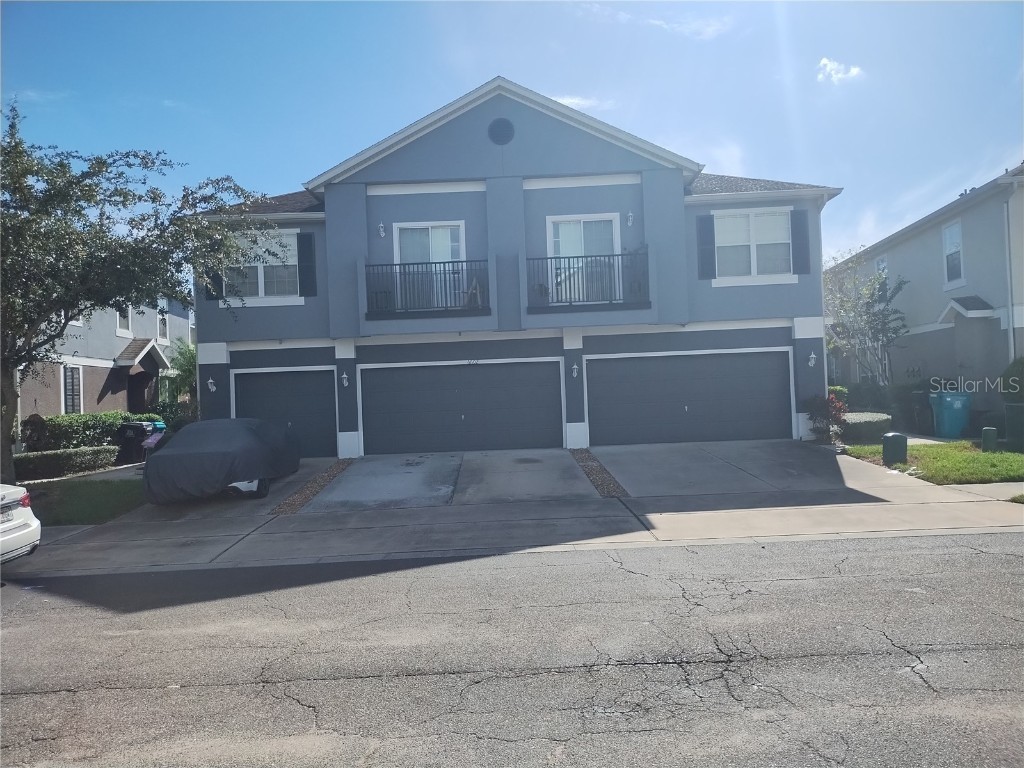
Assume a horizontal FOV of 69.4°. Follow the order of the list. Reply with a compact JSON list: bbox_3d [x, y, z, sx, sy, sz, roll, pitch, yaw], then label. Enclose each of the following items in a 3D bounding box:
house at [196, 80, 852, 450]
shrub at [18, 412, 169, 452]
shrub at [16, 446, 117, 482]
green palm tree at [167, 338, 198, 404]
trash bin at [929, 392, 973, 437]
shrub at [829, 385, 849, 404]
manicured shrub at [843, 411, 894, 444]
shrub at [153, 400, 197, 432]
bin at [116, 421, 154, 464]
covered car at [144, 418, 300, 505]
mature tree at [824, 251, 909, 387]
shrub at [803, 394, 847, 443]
[{"bbox_3d":[0.179,-2.760,23.846,15.800,8.900,13.000,-2,-1,2],"label":"house"},{"bbox_3d":[-11.100,1.414,20.000,1.200,1.350,5.500,-2,-1,2],"label":"shrub"},{"bbox_3d":[-10.300,1.775,17.200,0.750,0.540,3.300,-2,-1,2],"label":"shrub"},{"bbox_3d":[-11.400,0.192,26.000,2.600,4.000,2.500,-2,-1,2],"label":"green palm tree"},{"bbox_3d":[10.650,0.738,17.900,0.840,1.100,0.720,-2,-1,2],"label":"trash bin"},{"bbox_3d":[9.000,0.652,20.500,1.000,1.300,1.000,-2,-1,2],"label":"shrub"},{"bbox_3d":[8.200,1.040,17.100,1.150,0.580,1.700,-2,-1,2],"label":"manicured shrub"},{"bbox_3d":[-10.300,1.323,22.600,1.400,1.550,1.300,-2,-1,2],"label":"shrub"},{"bbox_3d":[-9.350,1.438,18.500,0.840,1.100,0.720,-2,-1,2],"label":"bin"},{"bbox_3d":[-5.400,1.328,14.750,1.870,1.380,4.450,-2,3,0],"label":"covered car"},{"bbox_3d":[11.000,-1.365,23.200,2.700,5.300,2.600,-2,-1,2],"label":"mature tree"},{"bbox_3d":[7.100,0.789,16.900,0.950,1.100,0.900,-2,-1,2],"label":"shrub"}]

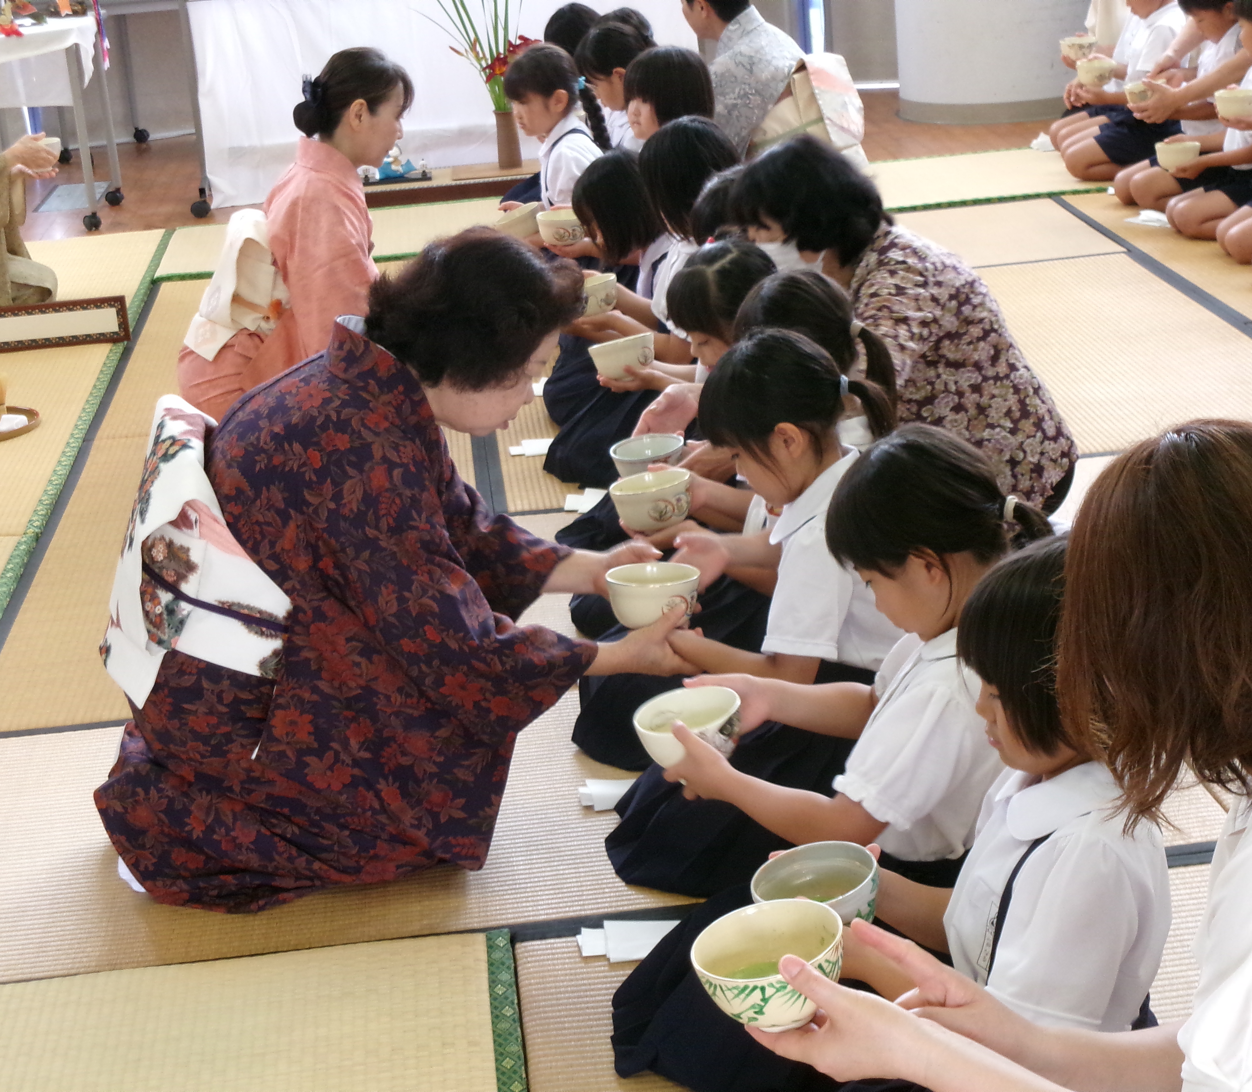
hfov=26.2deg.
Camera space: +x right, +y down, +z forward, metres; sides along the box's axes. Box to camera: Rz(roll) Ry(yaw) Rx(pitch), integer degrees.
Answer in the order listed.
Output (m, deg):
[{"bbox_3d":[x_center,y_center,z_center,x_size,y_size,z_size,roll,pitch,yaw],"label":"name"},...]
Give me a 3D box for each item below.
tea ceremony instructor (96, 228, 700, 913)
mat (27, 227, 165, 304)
[{"bbox_3d":[-0.343,-0.023,3.686,0.850,0.810,0.540,-9,17,-13],"label":"tea ceremony instructor"},{"bbox_3d":[-1.843,-0.737,7.999,0.920,0.045,1.860,-6,16,-3],"label":"mat"}]

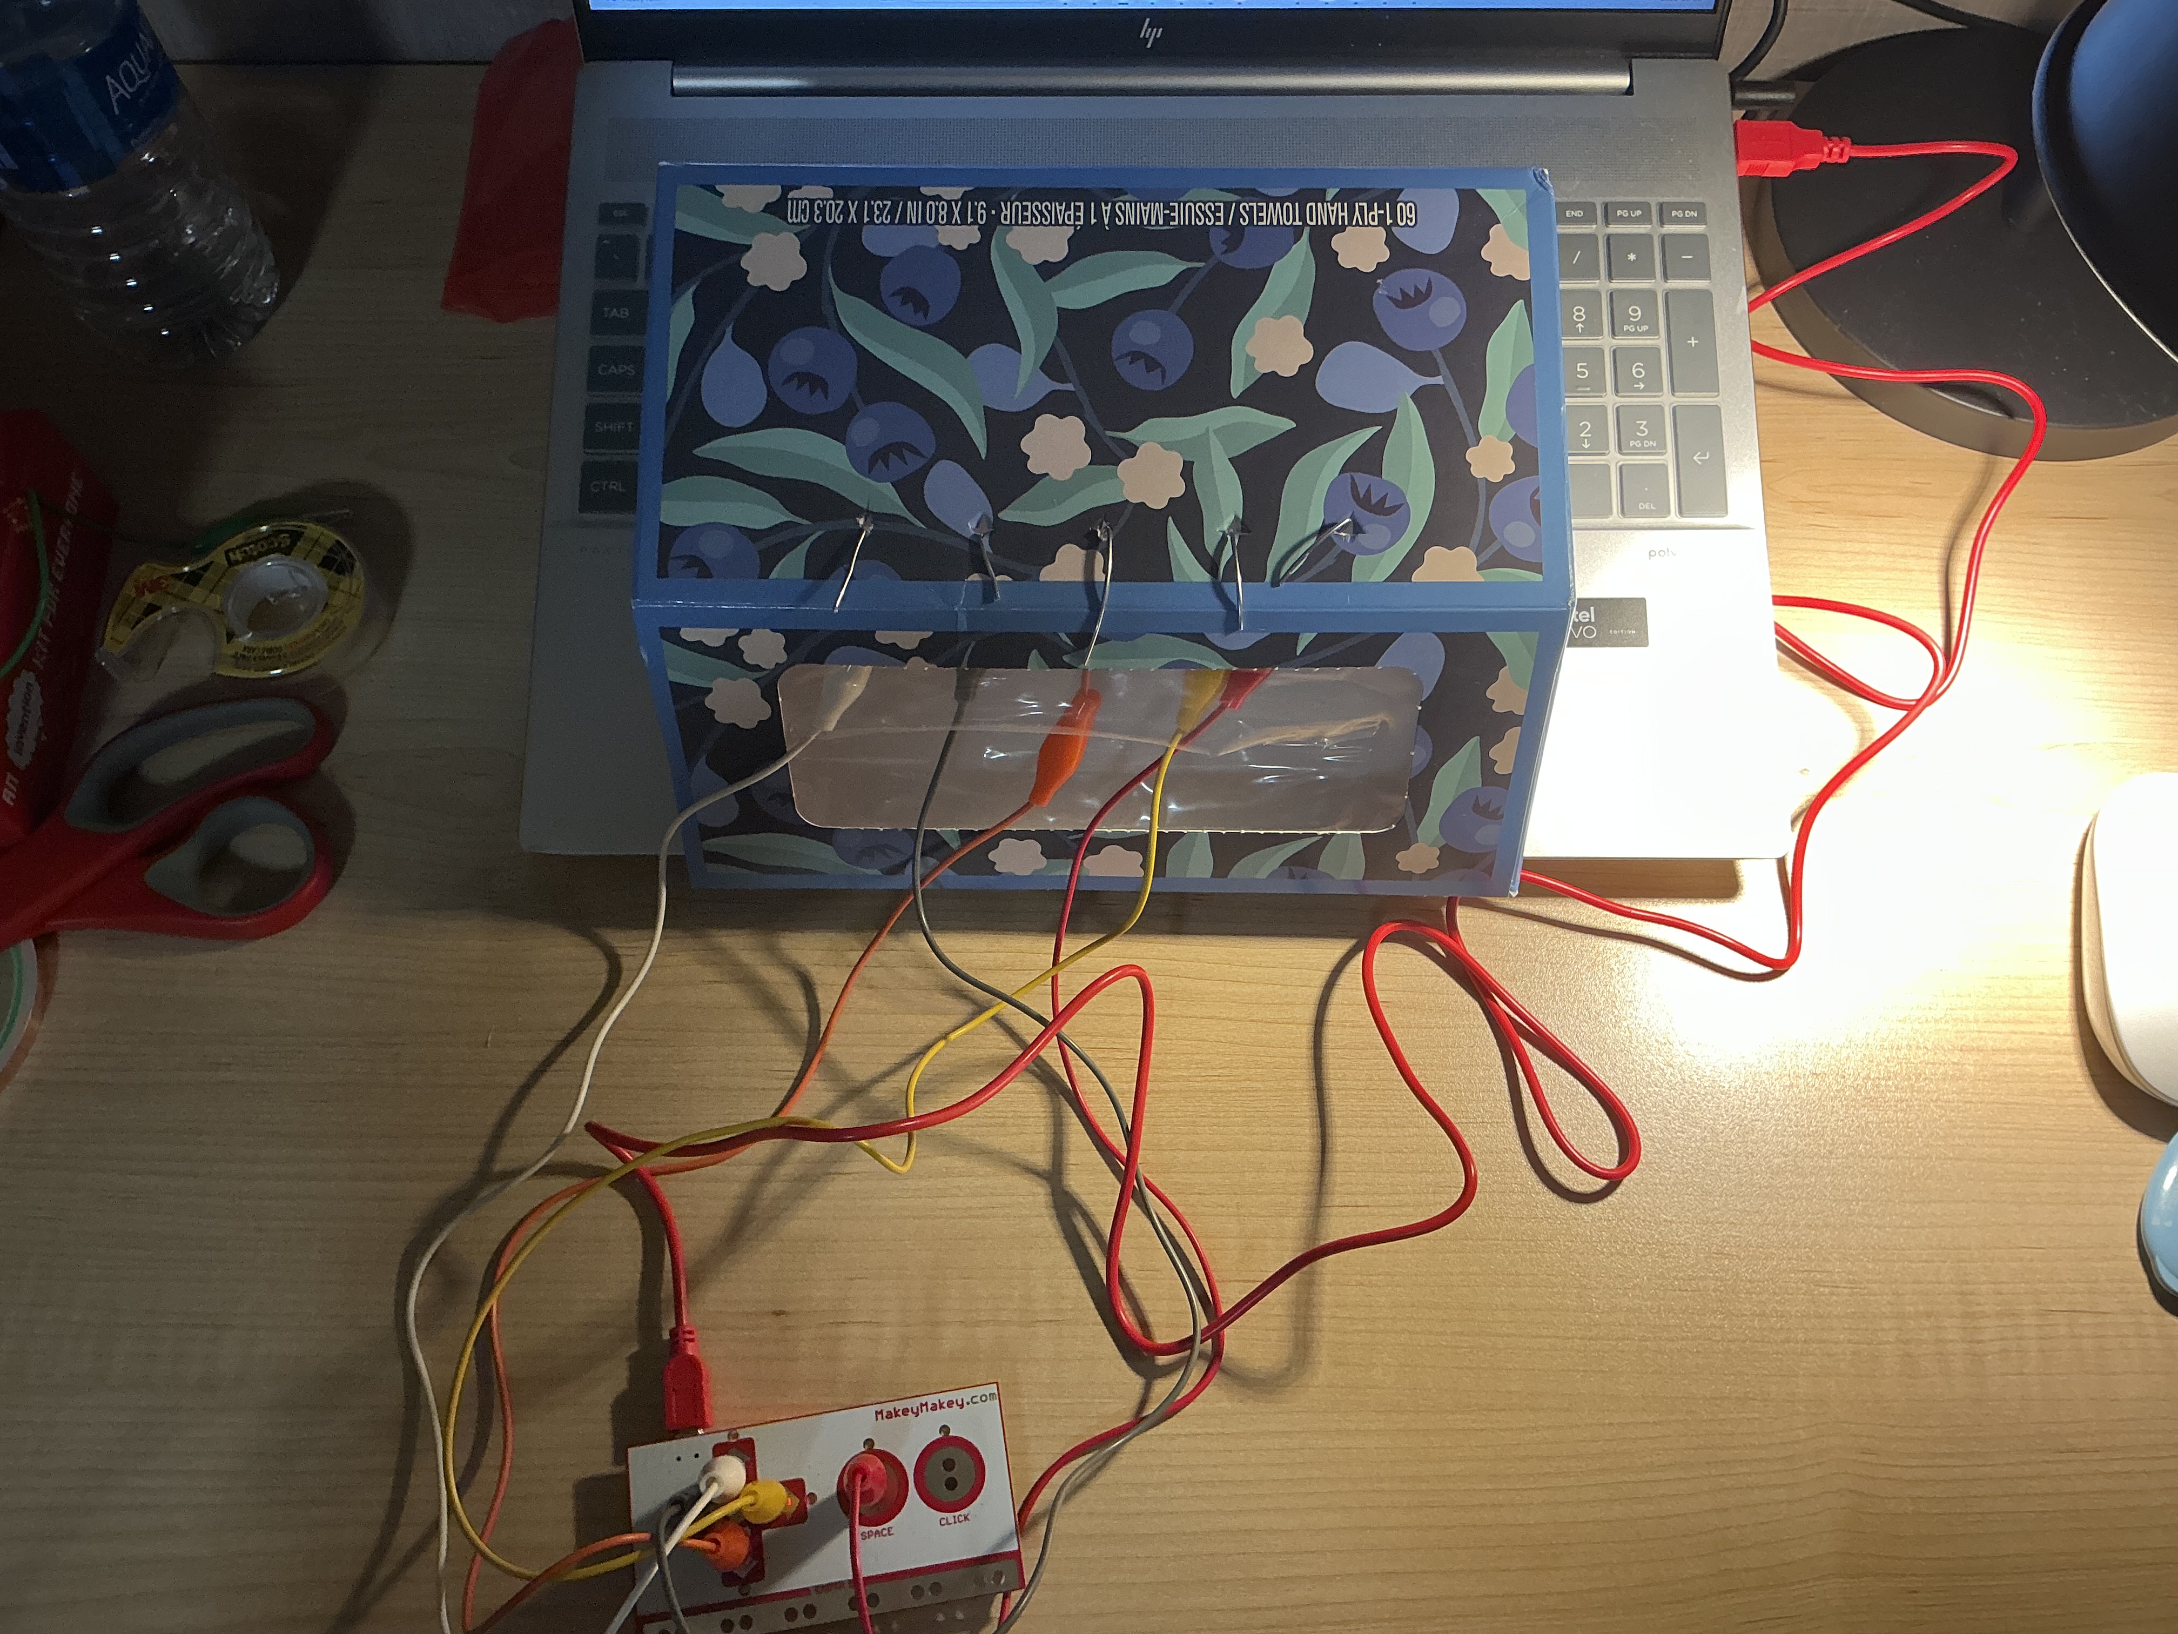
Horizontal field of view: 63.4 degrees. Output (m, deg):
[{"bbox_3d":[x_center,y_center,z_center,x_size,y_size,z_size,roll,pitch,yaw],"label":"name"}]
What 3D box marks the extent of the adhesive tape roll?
[{"bbox_3d":[-0.258,-0.061,0.538,0.079,0.016,0.055,-9,66,-4],"label":"adhesive tape roll"}]

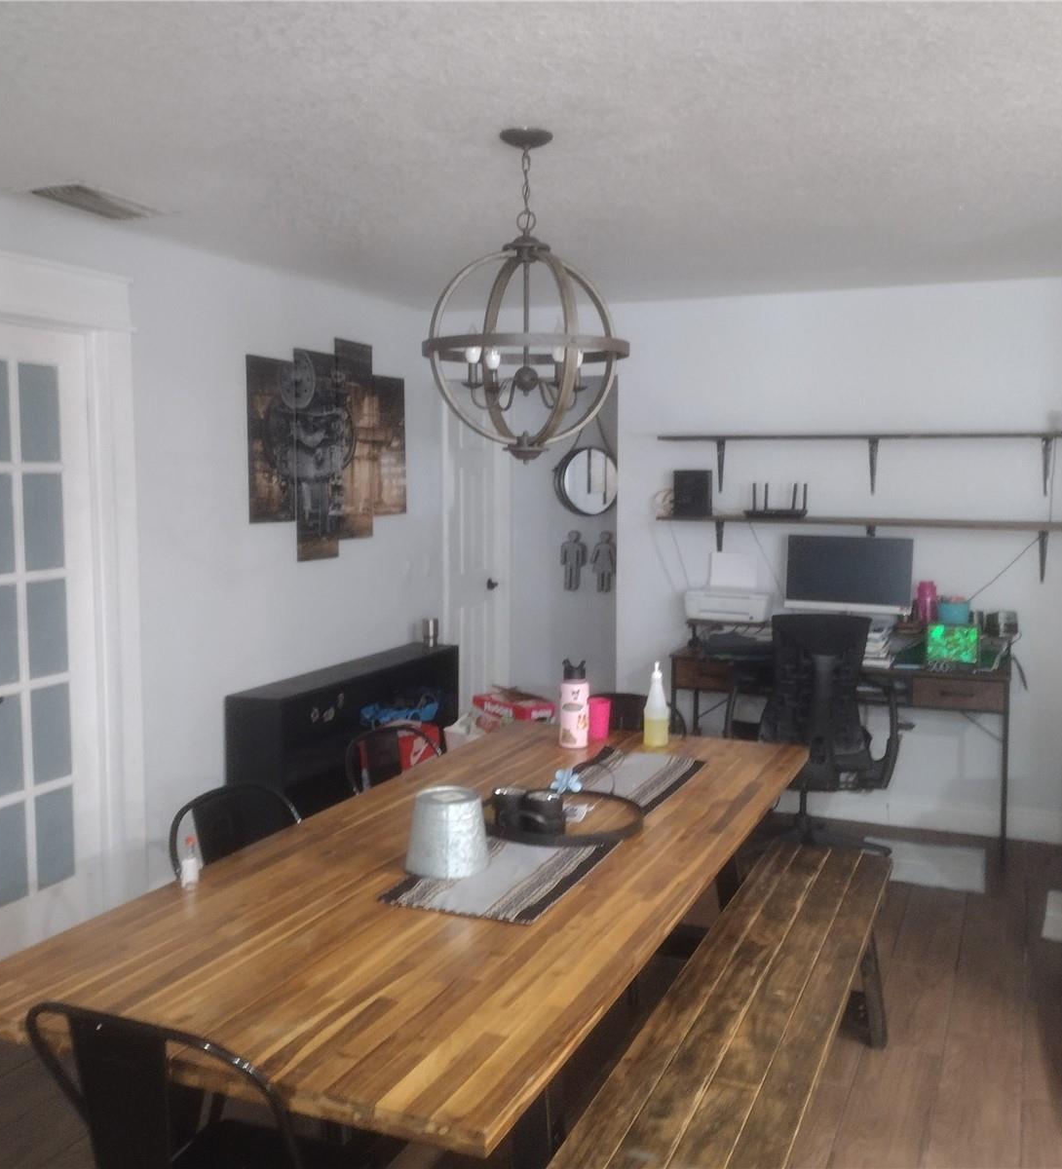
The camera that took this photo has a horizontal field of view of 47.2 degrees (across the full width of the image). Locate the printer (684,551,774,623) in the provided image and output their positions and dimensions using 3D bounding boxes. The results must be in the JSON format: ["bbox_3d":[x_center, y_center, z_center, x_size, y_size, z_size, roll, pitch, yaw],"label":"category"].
[{"bbox_3d":[0.936,0.021,5.670,0.390,0.300,0.250,3,6,23],"label":"printer"}]

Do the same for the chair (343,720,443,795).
[{"bbox_3d":[-0.267,0.868,3.547,0.480,0.845,0.440,4,6,31],"label":"chair"}]

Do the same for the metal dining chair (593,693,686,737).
[{"bbox_3d":[0.233,0.815,3.981,0.450,0.850,0.500,3,6,23],"label":"metal dining chair"}]

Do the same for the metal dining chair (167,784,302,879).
[{"bbox_3d":[-0.485,0.920,2.837,0.500,0.850,0.450,3,6,23],"label":"metal dining chair"}]

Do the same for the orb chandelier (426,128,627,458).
[{"bbox_3d":[-0.012,-0.711,3.042,0.515,0.805,0.515,0,5,0],"label":"orb chandelier"}]

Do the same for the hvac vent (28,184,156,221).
[{"bbox_3d":[-1.337,-1.187,3.796,0.210,0.030,0.420,3,6,23],"label":"hvac vent"}]

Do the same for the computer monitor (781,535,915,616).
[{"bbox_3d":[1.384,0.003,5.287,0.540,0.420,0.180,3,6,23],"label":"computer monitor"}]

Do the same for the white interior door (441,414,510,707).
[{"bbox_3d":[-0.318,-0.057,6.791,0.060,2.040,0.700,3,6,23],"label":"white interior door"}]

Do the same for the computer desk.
[{"bbox_3d":[1.369,0.725,5.437,1.440,0.800,0.490,3,6,23],"label":"computer desk"}]

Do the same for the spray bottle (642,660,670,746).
[{"bbox_3d":[0.400,0.372,3.843,0.080,0.265,0.086,1,5,6],"label":"spray bottle"}]

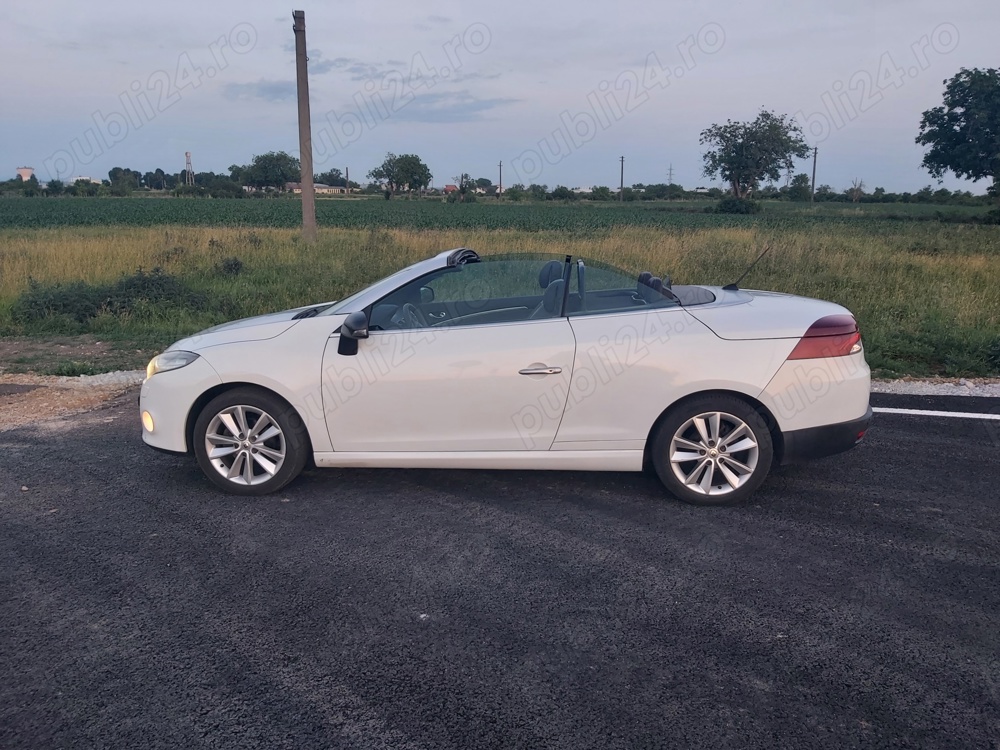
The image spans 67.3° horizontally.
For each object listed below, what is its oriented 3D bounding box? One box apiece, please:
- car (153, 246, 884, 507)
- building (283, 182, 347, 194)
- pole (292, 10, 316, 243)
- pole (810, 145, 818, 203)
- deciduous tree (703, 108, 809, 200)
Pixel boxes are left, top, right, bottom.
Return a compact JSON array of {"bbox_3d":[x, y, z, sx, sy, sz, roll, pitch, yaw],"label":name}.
[{"bbox_3d":[-0.011,-0.161,4.919,4.485,1.380,1.840,1,14,2],"label":"car"},{"bbox_3d":[-92.837,-94.355,380.000,30.000,5.900,10.000,-2,14,-7],"label":"building"},{"bbox_3d":[-6.307,-7.879,24.323,0.420,7.220,0.380,0,14,0],"label":"pole"},{"bbox_3d":[48.545,-30.837,115.945,0.450,8.200,0.400,0,14,0],"label":"pole"},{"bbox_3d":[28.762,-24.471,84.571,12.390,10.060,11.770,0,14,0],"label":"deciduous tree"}]

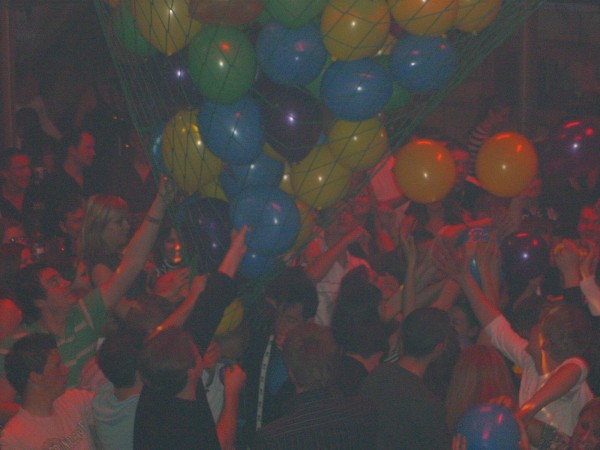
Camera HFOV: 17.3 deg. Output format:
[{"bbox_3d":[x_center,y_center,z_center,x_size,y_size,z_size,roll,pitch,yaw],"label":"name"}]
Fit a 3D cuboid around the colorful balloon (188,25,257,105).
[{"bbox_3d":[-0.282,-0.581,7.200,0.248,0.281,0.248,0,8,0],"label":"colorful balloon"}]

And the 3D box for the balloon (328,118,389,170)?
[{"bbox_3d":[0.246,-0.346,8.300,0.252,0.252,0.252,0,10,0],"label":"balloon"}]

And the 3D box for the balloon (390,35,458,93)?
[{"bbox_3d":[0.510,-0.666,8.100,0.279,0.254,0.279,0,10,0],"label":"balloon"}]

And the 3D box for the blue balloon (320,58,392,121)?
[{"bbox_3d":[0.206,-0.494,7.200,0.262,0.226,0.262,0,8,0],"label":"blue balloon"}]

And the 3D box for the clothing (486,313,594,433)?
[{"bbox_3d":[0.929,0.583,7.700,0.400,0.470,0.440,-3,10,-16],"label":"clothing"}]

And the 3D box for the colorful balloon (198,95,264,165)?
[{"bbox_3d":[-0.278,-0.392,7.950,0.262,0.306,0.262,0,10,0],"label":"colorful balloon"}]

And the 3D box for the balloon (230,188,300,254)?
[{"bbox_3d":[-0.122,-0.013,7.100,0.252,0.252,0.252,0,8,0],"label":"balloon"}]

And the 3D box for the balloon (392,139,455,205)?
[{"bbox_3d":[0.531,-0.230,8.400,0.264,0.276,0.264,0,10,0],"label":"balloon"}]

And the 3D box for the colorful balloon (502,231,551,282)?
[{"bbox_3d":[1.091,0.153,9.600,0.238,0.253,0.238,0,10,0],"label":"colorful balloon"}]

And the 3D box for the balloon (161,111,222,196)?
[{"bbox_3d":[-0.441,-0.301,8.100,0.246,0.353,0.246,0,10,0],"label":"balloon"}]

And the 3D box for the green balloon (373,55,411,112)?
[{"bbox_3d":[0.298,-0.541,7.400,0.247,0.247,0.247,0,8,0],"label":"green balloon"}]

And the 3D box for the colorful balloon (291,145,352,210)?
[{"bbox_3d":[0.079,-0.175,7.300,0.229,0.244,0.229,0,8,0],"label":"colorful balloon"}]

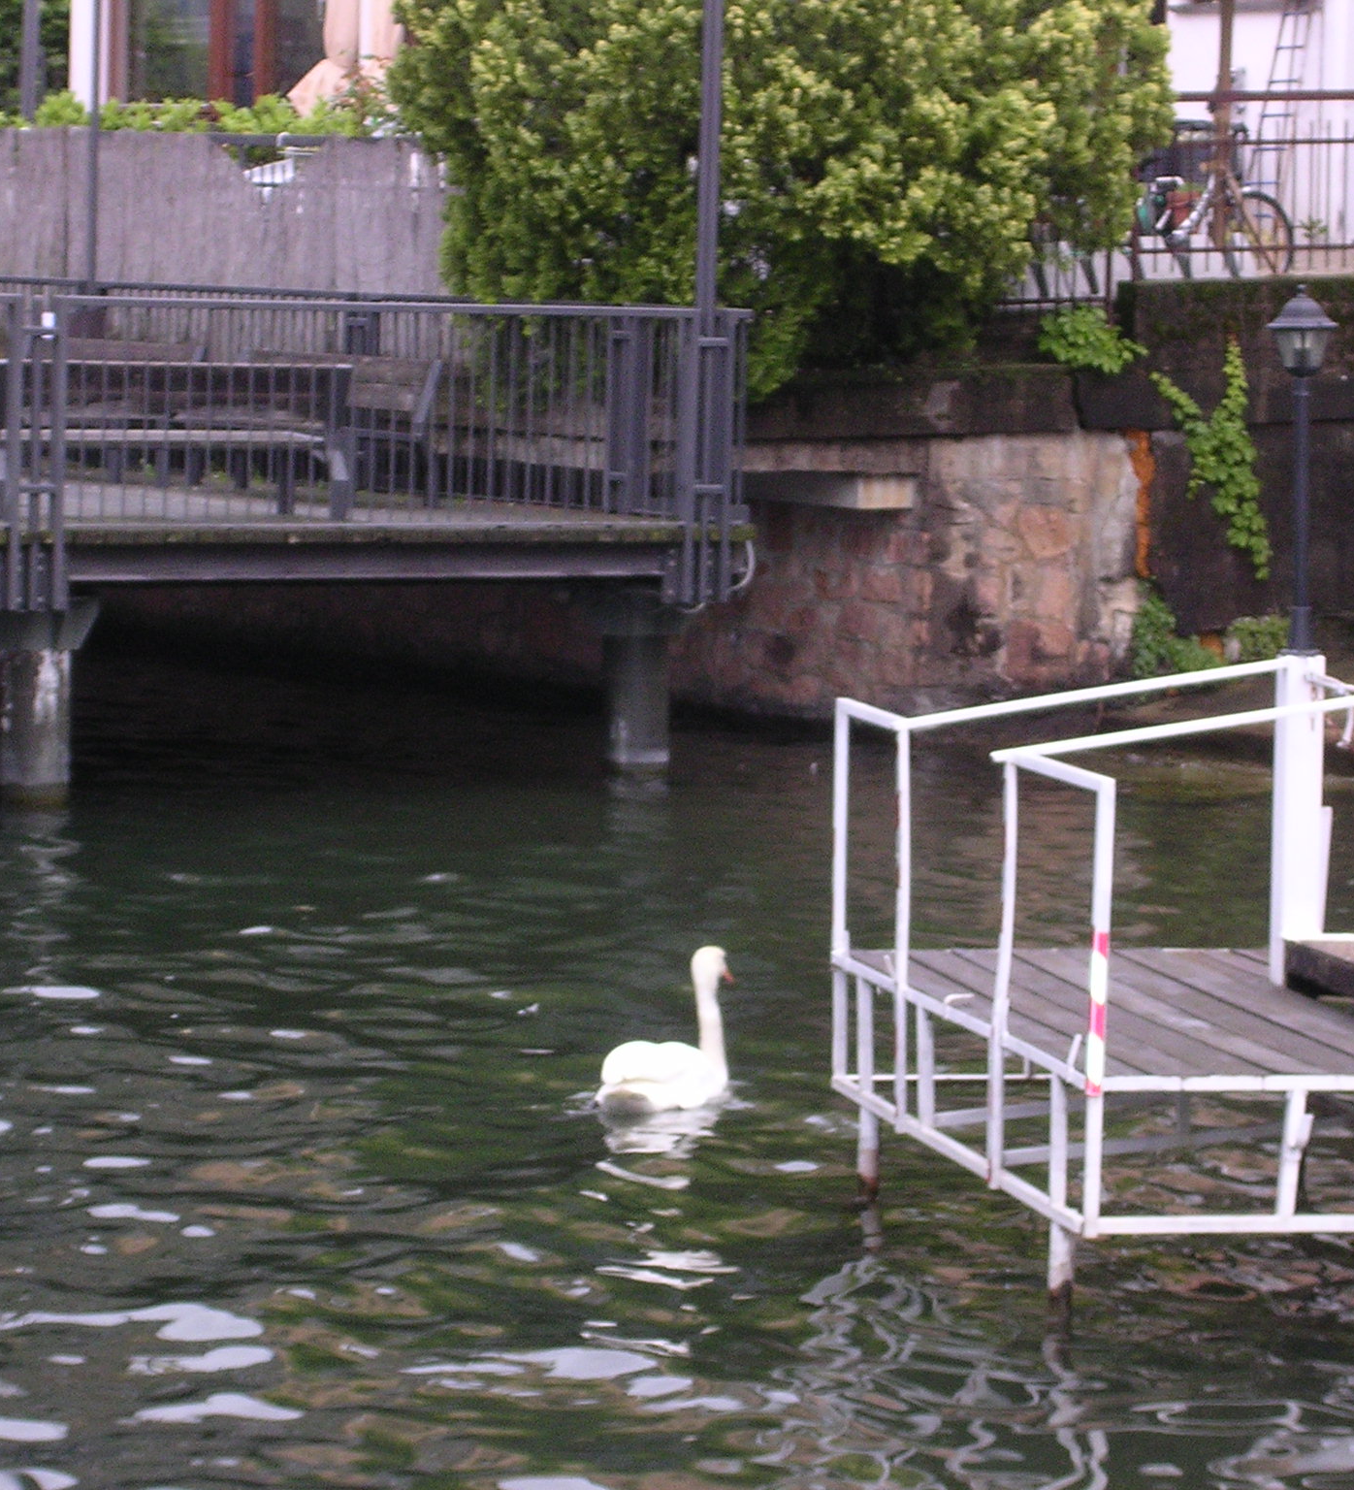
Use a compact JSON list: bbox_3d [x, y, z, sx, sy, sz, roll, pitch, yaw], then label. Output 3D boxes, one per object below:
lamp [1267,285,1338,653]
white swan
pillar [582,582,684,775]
[{"bbox_3d":[1.820,-0.801,19.200,0.200,1.070,0.200,0,4,0],"label":"lamp"},{"bbox_3d":[-0.037,0.911,21.100,0.350,0.510,0.680,4,5,31],"label":"white swan"},{"bbox_3d":[-0.211,-0.330,33.800,0.430,0.950,0.430,-1,5,-32],"label":"pillar"}]

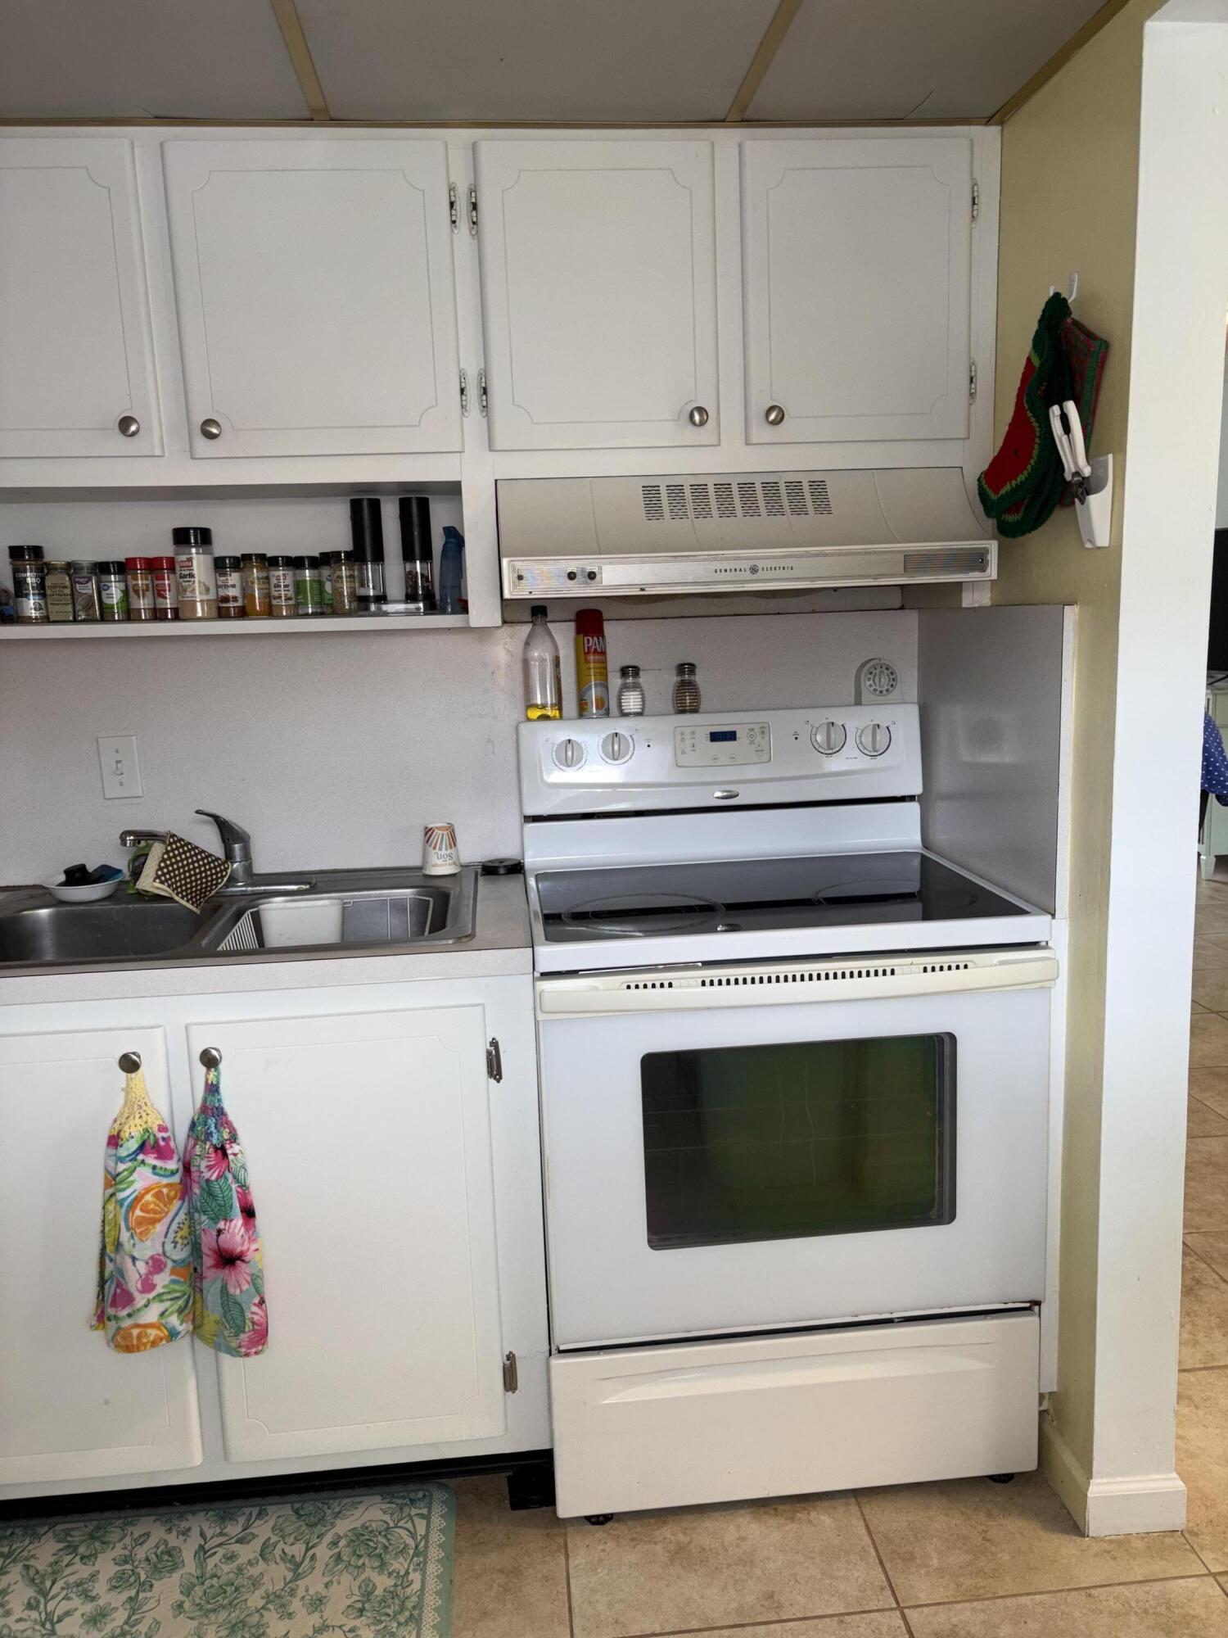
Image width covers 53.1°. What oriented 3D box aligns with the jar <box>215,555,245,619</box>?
[{"bbox_3d":[-0.644,-0.388,2.062,0.045,0.101,0.045,-3,9,-5],"label":"jar"}]

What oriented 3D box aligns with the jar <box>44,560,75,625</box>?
[{"bbox_3d":[-0.936,-0.385,2.081,0.040,0.098,0.040,-6,10,-23],"label":"jar"}]

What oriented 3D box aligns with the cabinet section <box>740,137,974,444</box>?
[{"bbox_3d":[0.359,-0.828,2.035,0.360,0.438,0.310,-3,9,-5],"label":"cabinet section"}]

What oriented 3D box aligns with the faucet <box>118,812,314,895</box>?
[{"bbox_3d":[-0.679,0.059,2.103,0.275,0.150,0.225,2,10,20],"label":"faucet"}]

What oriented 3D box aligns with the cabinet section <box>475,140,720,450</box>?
[{"bbox_3d":[-0.035,-0.809,2.001,0.358,0.438,0.310,-3,9,-5],"label":"cabinet section"}]

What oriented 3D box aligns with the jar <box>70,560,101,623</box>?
[{"bbox_3d":[-0.876,-0.378,2.042,0.043,0.098,0.043,-3,9,-5],"label":"jar"}]

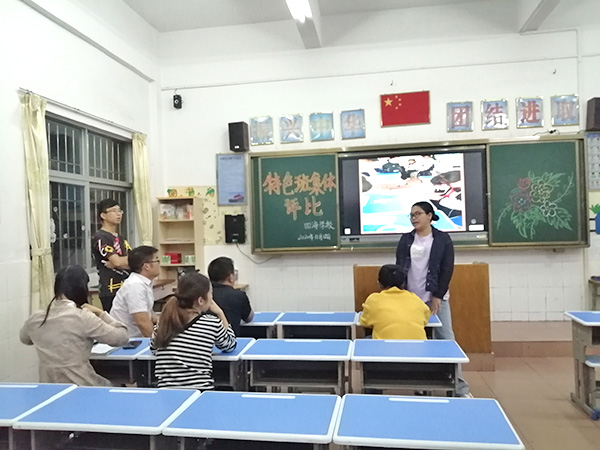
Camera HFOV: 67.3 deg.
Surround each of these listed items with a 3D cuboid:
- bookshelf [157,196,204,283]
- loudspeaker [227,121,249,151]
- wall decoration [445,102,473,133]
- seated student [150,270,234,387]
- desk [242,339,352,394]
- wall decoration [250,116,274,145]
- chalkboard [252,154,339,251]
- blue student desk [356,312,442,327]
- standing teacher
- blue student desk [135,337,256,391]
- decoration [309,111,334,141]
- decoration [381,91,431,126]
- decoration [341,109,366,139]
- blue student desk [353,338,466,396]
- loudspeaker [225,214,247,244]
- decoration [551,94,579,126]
[{"bbox_3d":[-1.543,0.551,5.900,0.490,1.800,0.280,-2,0,9],"label":"bookshelf"},{"bbox_3d":[-0.776,-1.103,5.753,0.200,0.360,0.210,-2,0,9],"label":"loudspeaker"},{"bbox_3d":[1.953,-1.312,5.487,0.300,0.357,0.030,-2,0,9],"label":"wall decoration"},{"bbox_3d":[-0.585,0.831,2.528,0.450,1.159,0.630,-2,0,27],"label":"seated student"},{"bbox_3d":[0.008,1.071,2.771,0.640,0.644,0.420,-2,0,8],"label":"desk"},{"bbox_3d":[-0.491,-1.224,5.864,0.291,0.359,0.030,-2,0,8],"label":"wall decoration"},{"bbox_3d":[-0.050,-0.283,5.752,1.080,1.225,0.060,-2,0,9],"label":"chalkboard"},{"bbox_3d":[0.743,1.050,3.378,0.600,0.710,0.385,-2,0,9],"label":"blue student desk"},{"bbox_3d":[1.076,0.586,3.634,0.520,1.556,0.350,-2,0,35],"label":"standing teacher"},{"bbox_3d":[-0.596,1.089,2.706,0.600,0.710,0.385,-2,0,9],"label":"blue student desk"},{"bbox_3d":[0.285,-1.253,5.753,0.293,0.354,0.030,-2,0,8],"label":"decoration"},{"bbox_3d":[1.316,-1.436,5.606,0.599,0.409,0.030,-2,0,8],"label":"decoration"},{"bbox_3d":[0.683,-1.279,5.756,0.295,0.363,0.020,-2,0,9],"label":"decoration"},{"bbox_3d":[0.609,1.049,2.529,0.600,0.710,0.385,-2,0,9],"label":"blue student desk"},{"bbox_3d":[-0.844,0.053,5.961,0.255,0.373,0.090,-2,0,9],"label":"loudspeaker"},{"bbox_3d":[3.123,-1.345,5.307,0.300,0.355,0.030,-2,0,9],"label":"decoration"}]

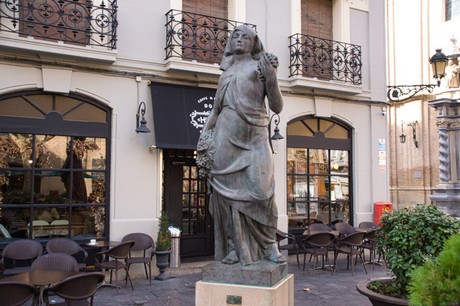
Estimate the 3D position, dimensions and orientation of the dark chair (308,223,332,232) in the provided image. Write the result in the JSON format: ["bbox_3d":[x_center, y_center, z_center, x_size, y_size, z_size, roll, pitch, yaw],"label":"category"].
[{"bbox_3d":[2.028,2.035,11.127,0.580,0.830,0.610,1,-4,-15],"label":"dark chair"}]

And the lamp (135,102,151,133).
[{"bbox_3d":[-1.605,-0.640,9.034,0.280,0.550,0.410,3,-5,-30],"label":"lamp"}]

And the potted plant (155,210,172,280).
[{"bbox_3d":[-1.240,1.735,9.349,0.330,1.260,0.330,0,-4,0],"label":"potted plant"}]

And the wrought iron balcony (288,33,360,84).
[{"bbox_3d":[2.275,-2.153,11.803,1.940,0.960,0.360,3,-5,-30],"label":"wrought iron balcony"}]

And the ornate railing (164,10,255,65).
[{"bbox_3d":[-0.367,-2.275,10.275,1.950,0.960,0.360,3,-5,-30],"label":"ornate railing"}]

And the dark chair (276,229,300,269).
[{"bbox_3d":[1.134,2.013,10.441,0.610,0.830,0.580,2,-5,-25],"label":"dark chair"}]

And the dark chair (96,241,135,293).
[{"bbox_3d":[-1.887,1.876,8.304,0.580,0.820,0.570,-3,-5,34],"label":"dark chair"}]

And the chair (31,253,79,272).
[{"bbox_3d":[-2.278,1.730,6.393,0.580,0.820,0.580,1,-4,-15],"label":"chair"}]

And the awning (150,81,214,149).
[{"bbox_3d":[-0.344,-0.664,9.813,2.470,1.280,0.360,3,-5,-30],"label":"awning"}]

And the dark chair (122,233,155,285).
[{"bbox_3d":[-1.645,1.918,8.933,0.570,0.830,0.580,2,-4,-19],"label":"dark chair"}]

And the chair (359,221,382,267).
[{"bbox_3d":[3.339,2.082,11.716,0.580,0.830,0.610,2,-4,-23],"label":"chair"}]

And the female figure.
[{"bbox_3d":[0.155,-0.052,5.961,0.950,2.760,0.720,-1,-4,20],"label":"female figure"}]

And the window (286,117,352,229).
[{"bbox_3d":[2.159,0.554,11.878,2.120,2.890,0.150,3,-5,-30],"label":"window"}]

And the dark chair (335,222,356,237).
[{"bbox_3d":[2.706,2.061,11.452,0.580,0.830,0.610,2,-5,-29],"label":"dark chair"}]

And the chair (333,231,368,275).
[{"bbox_3d":[2.409,1.987,10.019,0.580,0.830,0.610,2,-5,-28],"label":"chair"}]

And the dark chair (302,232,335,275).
[{"bbox_3d":[1.763,1.979,9.936,0.580,0.830,0.610,1,-4,-12],"label":"dark chair"}]

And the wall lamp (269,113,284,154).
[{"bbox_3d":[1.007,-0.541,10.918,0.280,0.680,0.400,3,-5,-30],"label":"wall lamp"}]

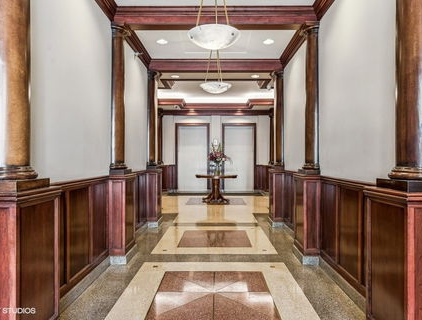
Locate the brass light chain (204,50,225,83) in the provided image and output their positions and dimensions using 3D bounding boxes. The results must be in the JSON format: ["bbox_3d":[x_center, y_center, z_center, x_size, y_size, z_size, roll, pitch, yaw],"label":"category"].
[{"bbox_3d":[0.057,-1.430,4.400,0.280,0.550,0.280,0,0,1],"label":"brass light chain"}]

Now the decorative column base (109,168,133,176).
[{"bbox_3d":[-1.075,0.143,3.520,0.200,0.070,0.290,0,0,1],"label":"decorative column base"}]

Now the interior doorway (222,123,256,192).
[{"bbox_3d":[0.992,-0.095,10.472,1.220,2.451,0.148,0,0,1],"label":"interior doorway"}]

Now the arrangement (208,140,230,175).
[{"bbox_3d":[0.235,-0.030,8.380,0.670,0.970,0.600,0,0,1],"label":"arrangement"}]

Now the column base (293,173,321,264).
[{"bbox_3d":[1.170,0.636,3.570,0.190,0.930,0.430,0,0,1],"label":"column base"}]

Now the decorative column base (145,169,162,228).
[{"bbox_3d":[-1.030,0.680,5.370,0.210,1.040,0.420,0,0,1],"label":"decorative column base"}]

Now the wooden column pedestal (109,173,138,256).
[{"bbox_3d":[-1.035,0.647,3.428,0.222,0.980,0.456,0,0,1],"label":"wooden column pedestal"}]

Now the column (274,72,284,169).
[{"bbox_3d":[1.250,-0.750,5.330,0.200,1.750,0.210,0,0,1],"label":"column"}]

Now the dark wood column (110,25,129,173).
[{"bbox_3d":[-1.079,-0.687,3.428,0.239,1.710,0.251,0,0,1],"label":"dark wood column"}]

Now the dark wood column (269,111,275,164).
[{"bbox_3d":[1.794,-0.692,8.461,0.251,1.710,0.251,0,0,1],"label":"dark wood column"}]

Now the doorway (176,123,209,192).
[{"bbox_3d":[-0.685,-0.085,11.050,1.290,2.570,0.160,0,0,1],"label":"doorway"}]

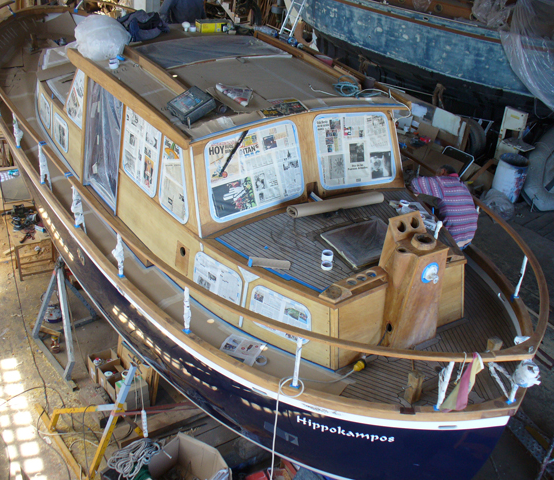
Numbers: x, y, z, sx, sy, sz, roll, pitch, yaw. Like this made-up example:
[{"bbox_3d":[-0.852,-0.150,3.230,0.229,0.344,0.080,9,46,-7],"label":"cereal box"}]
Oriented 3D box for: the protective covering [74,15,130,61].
[{"bbox_3d":[-2.080,-2.400,8.150,0.660,0.550,0.620,-16,34,-26],"label":"protective covering"}]

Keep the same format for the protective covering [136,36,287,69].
[{"bbox_3d":[-0.769,-2.270,8.274,1.500,0.100,1.100,-16,34,-26],"label":"protective covering"}]

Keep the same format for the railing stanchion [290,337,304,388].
[{"bbox_3d":[0.153,0.894,5.009,0.060,0.470,0.060,-13,33,-28],"label":"railing stanchion"}]

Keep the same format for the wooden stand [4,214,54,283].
[{"bbox_3d":[-4.055,0.060,11.311,0.650,0.620,1.180,-16,34,-26],"label":"wooden stand"}]

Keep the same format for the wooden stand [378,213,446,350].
[{"bbox_3d":[1.080,0.326,5.678,0.410,1.090,0.520,-16,34,-26],"label":"wooden stand"}]

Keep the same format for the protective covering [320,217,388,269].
[{"bbox_3d":[0.806,0.001,6.120,0.640,0.070,0.650,-16,34,-26],"label":"protective covering"}]

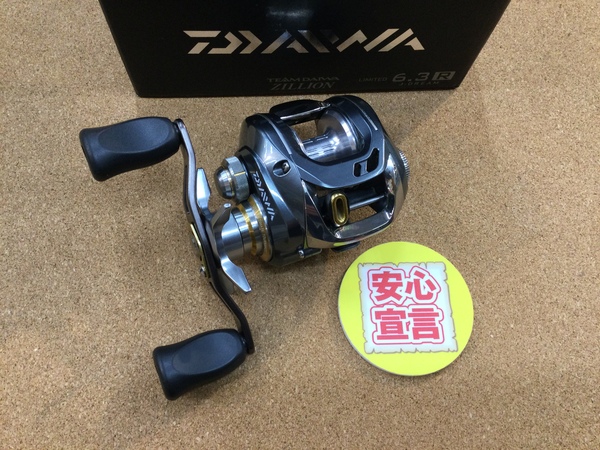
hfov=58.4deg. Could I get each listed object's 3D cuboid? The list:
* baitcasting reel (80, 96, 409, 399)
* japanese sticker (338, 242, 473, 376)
[{"bbox_3d":[-0.011,-0.002,0.220,0.128,0.049,0.108,-16,71,-11],"label":"baitcasting reel"},{"bbox_3d":[0.046,0.035,0.235,0.060,0.002,0.060,2,68,-4],"label":"japanese sticker"}]

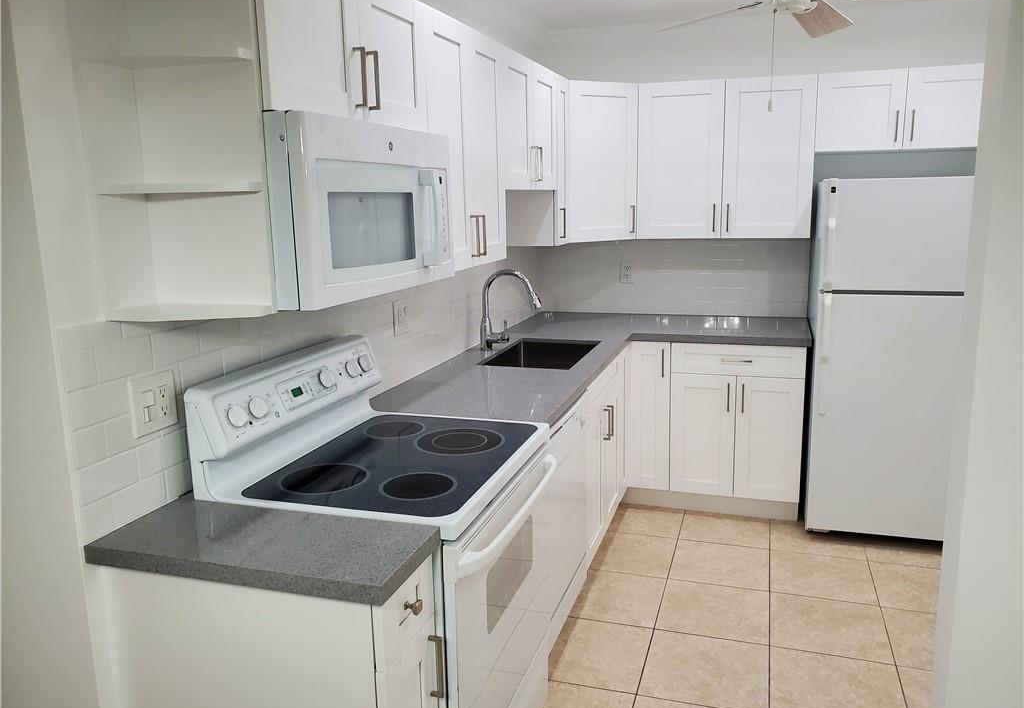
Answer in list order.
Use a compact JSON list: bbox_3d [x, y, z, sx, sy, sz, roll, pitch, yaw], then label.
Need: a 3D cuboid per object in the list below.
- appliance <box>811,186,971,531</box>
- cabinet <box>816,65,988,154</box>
[{"bbox_3d":[1.806,0.005,3.630,0.727,1.636,0.729,2,12,18],"label":"appliance"},{"bbox_3d":[1.812,-1.128,3.592,0.748,0.343,0.340,2,12,18],"label":"cabinet"}]

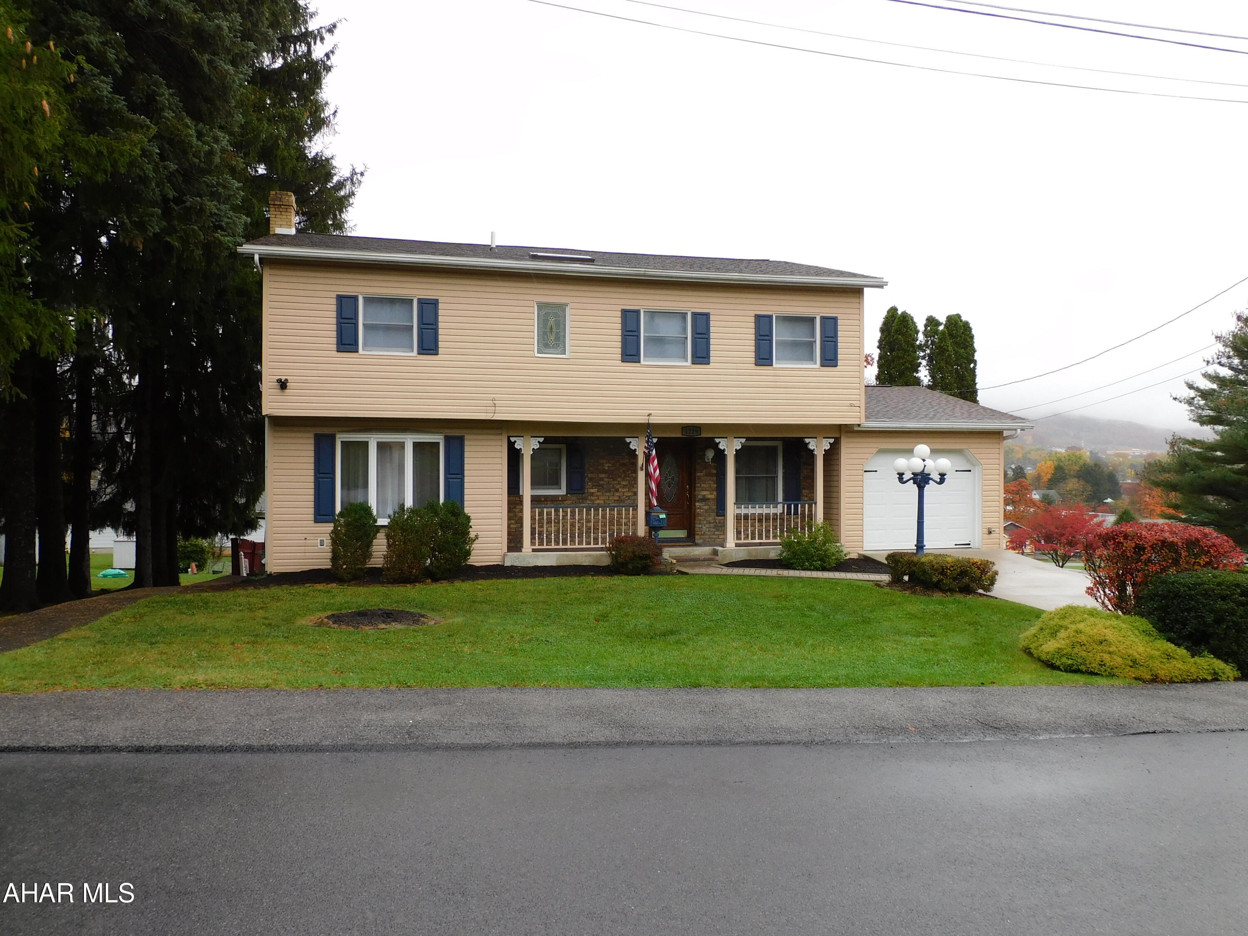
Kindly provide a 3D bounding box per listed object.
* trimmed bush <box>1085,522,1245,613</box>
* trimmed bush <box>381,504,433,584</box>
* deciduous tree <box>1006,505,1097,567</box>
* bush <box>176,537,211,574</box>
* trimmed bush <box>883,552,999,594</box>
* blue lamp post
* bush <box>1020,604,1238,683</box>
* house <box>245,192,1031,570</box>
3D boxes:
[{"bbox_3d":[6.350,1.220,10.200,1.700,1.160,1.400,0,-1,0],"label":"trimmed bush"},{"bbox_3d":[-3.650,1.270,14.550,0.860,1.270,0.820,0,-1,-13],"label":"trimmed bush"},{"bbox_3d":[10.050,1.620,20.300,1.980,1.480,1.900,0,-1,0],"label":"deciduous tree"},{"bbox_3d":[-13.800,2.790,27.600,1.200,1.200,1.150,0,-1,0],"label":"bush"},{"bbox_3d":[4.760,1.540,13.000,1.550,0.540,1.000,0,-1,25],"label":"trimmed bush"},{"bbox_3d":[4.540,0.740,13.200,0.910,2.190,0.910,0,-1,15],"label":"blue lamp post"},{"bbox_3d":[4.300,1.410,7.600,1.420,0.540,1.450,0,-1,0],"label":"bush"},{"bbox_3d":[0.020,-2.090,21.300,15.500,7.950,10.800,0,-1,-13],"label":"house"}]

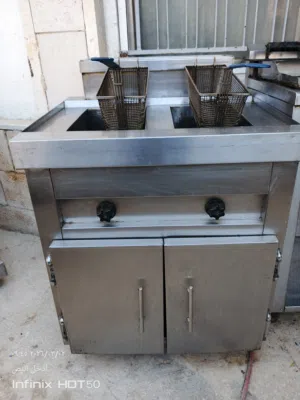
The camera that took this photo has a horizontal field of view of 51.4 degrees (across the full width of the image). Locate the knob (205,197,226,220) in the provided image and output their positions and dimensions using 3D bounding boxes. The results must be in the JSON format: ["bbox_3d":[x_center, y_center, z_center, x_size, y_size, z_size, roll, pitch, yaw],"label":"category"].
[{"bbox_3d":[0.220,0.028,1.051,0.065,0.067,0.042,-1,26,1],"label":"knob"}]

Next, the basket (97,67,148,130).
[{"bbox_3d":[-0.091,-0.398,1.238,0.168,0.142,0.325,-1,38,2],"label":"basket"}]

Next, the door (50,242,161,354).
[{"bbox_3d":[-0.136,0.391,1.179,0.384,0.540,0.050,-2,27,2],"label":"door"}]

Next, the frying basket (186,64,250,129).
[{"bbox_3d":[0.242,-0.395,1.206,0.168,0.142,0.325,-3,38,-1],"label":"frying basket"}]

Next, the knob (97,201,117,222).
[{"bbox_3d":[-0.148,0.038,1.061,0.065,0.067,0.042,-1,26,1],"label":"knob"}]

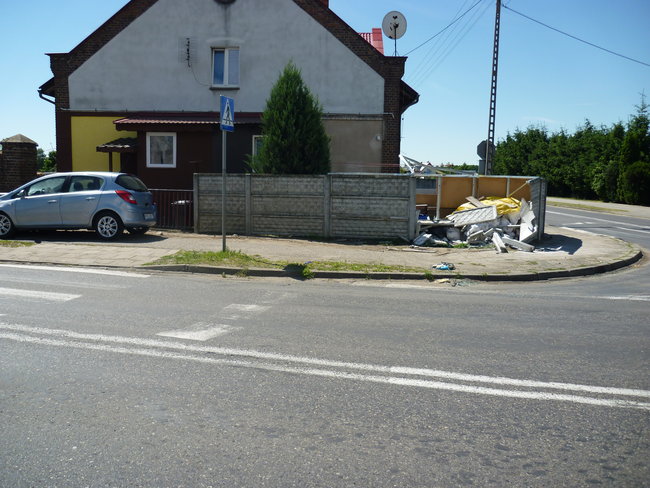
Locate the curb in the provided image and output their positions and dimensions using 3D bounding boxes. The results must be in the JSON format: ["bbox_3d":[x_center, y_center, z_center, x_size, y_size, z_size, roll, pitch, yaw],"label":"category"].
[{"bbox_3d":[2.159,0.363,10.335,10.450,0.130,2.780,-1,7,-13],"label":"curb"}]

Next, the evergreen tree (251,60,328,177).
[{"bbox_3d":[-0.944,-2.656,16.000,2.200,4.520,2.150,1,7,0],"label":"evergreen tree"}]

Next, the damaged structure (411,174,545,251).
[{"bbox_3d":[3.591,-0.779,13.195,3.100,1.580,2.500,1,7,6],"label":"damaged structure"}]

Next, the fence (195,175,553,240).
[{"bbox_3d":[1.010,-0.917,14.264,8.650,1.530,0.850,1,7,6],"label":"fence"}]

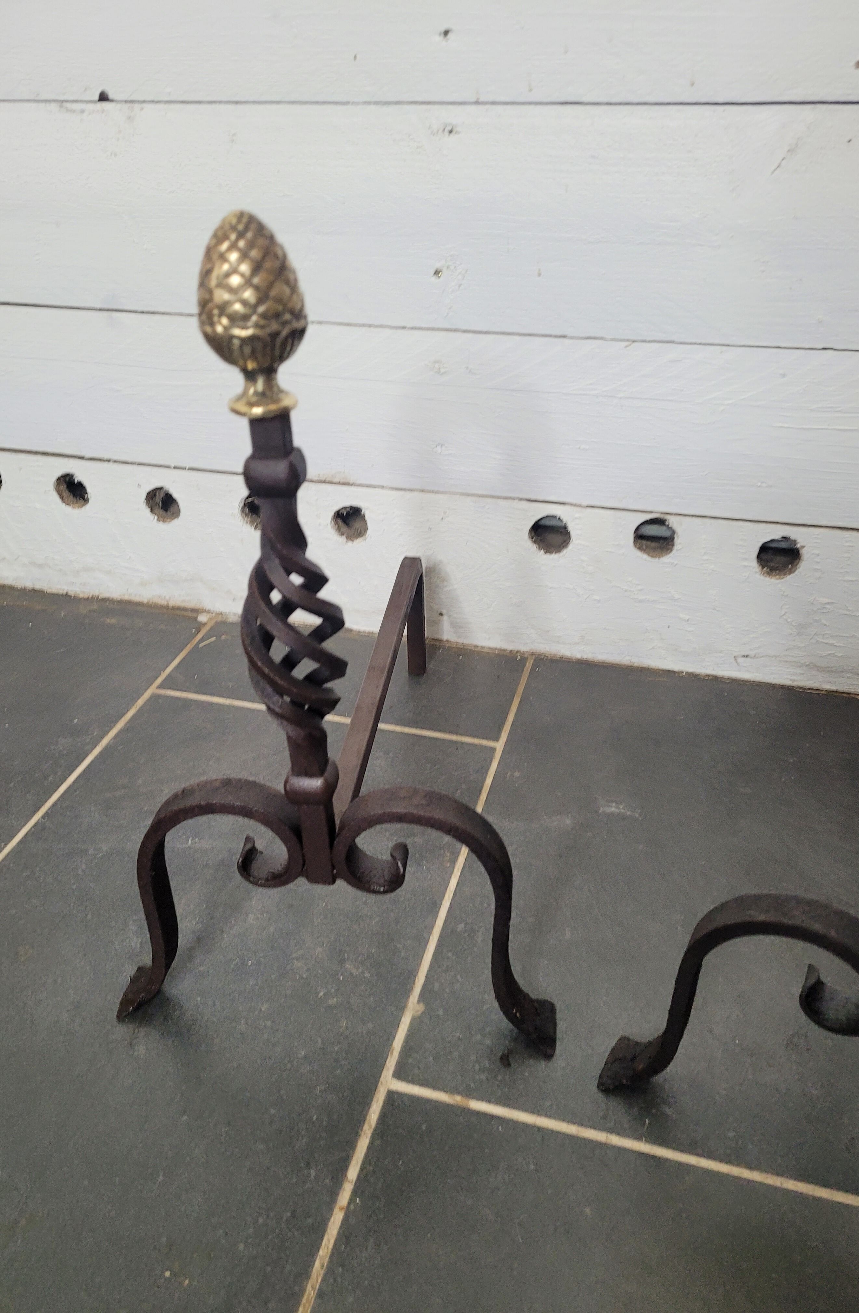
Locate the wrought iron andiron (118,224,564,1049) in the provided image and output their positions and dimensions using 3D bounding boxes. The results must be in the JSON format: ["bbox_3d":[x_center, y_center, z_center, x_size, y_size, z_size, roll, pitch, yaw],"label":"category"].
[{"bbox_3d":[-0.035,-0.067,0.596,0.248,0.424,0.377,3,33,6],"label":"wrought iron andiron"}]

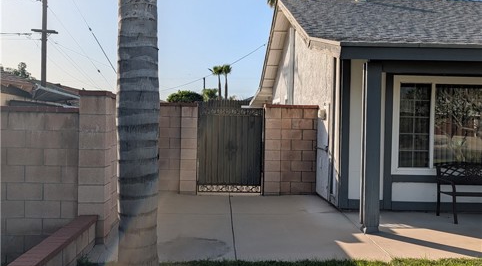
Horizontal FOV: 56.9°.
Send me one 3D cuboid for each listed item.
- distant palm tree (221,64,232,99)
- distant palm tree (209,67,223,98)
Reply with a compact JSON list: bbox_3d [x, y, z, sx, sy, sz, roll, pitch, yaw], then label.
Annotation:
[{"bbox_3d":[-3.218,-8.879,100.000,2.600,13.000,2.600,1,2,-3],"label":"distant palm tree"},{"bbox_3d":[-5.446,-8.810,100.000,2.900,12.800,2.800,1,2,-3],"label":"distant palm tree"}]

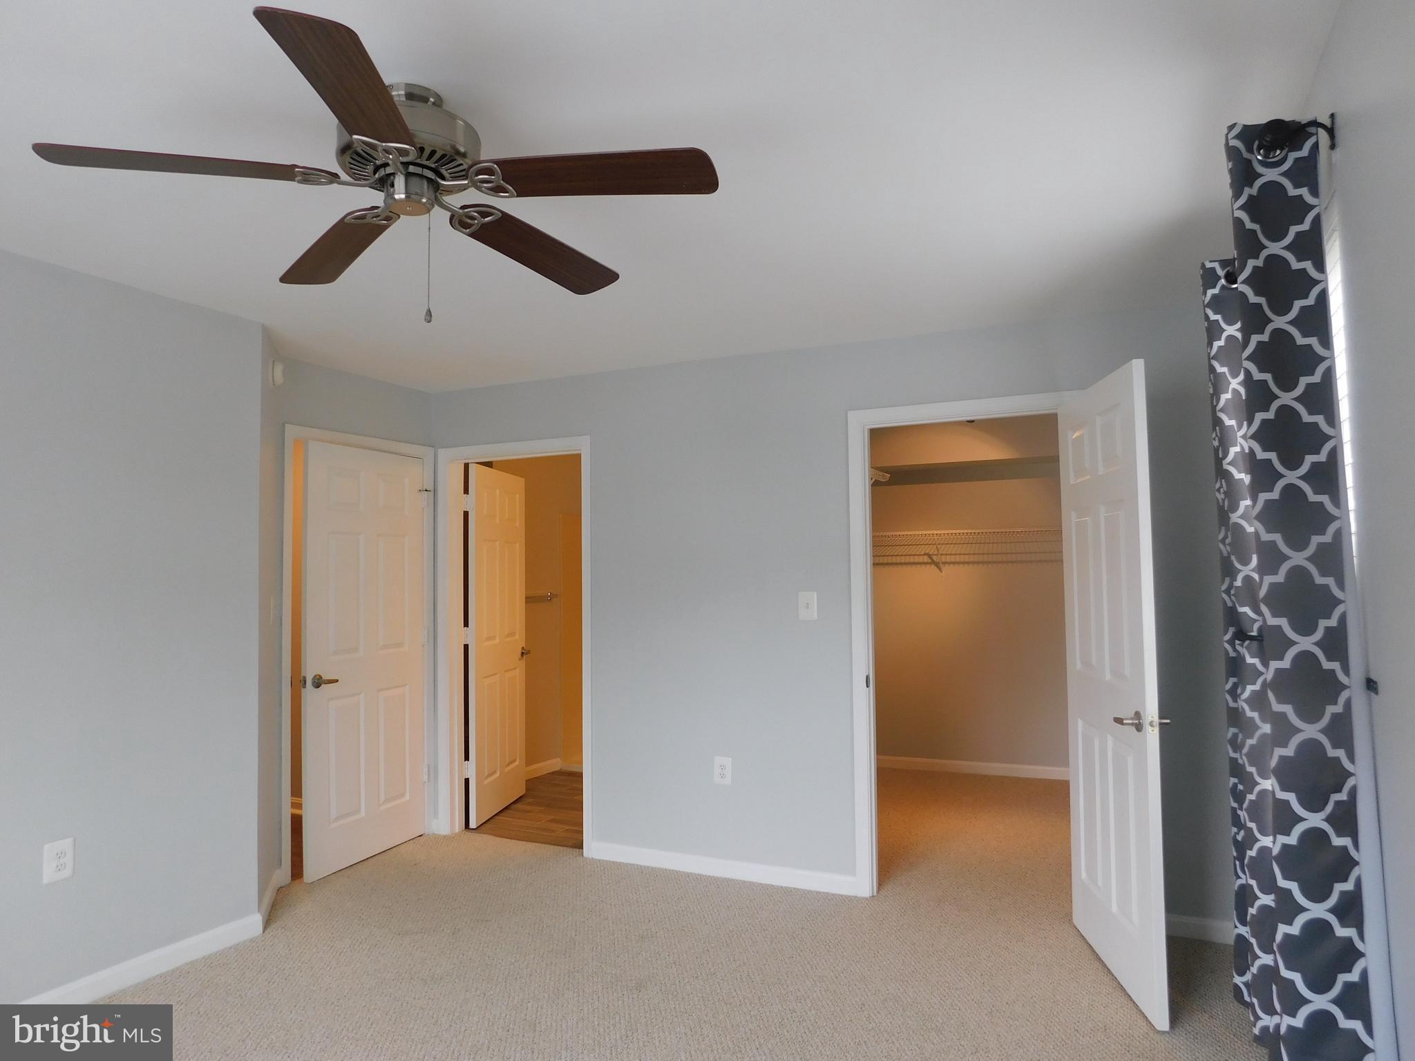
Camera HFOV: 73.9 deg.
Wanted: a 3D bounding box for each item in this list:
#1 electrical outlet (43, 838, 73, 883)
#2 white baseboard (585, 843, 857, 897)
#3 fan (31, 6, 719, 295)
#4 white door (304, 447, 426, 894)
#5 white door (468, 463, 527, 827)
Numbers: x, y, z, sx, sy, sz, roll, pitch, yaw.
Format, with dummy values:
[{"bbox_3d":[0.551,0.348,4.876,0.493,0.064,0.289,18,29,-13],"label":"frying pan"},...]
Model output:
[{"bbox_3d":[-2.099,1.073,3.049,0.009,0.122,0.084,-2,-3,26],"label":"electrical outlet"},{"bbox_3d":[0.031,1.553,4.323,1.343,0.080,0.015,-2,-3,26],"label":"white baseboard"},{"bbox_3d":[-0.599,-0.796,2.024,1.269,0.252,1.245,-2,-3,26],"label":"fan"},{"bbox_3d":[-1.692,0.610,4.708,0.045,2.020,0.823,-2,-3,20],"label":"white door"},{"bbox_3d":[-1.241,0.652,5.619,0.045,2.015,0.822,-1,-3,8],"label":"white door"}]

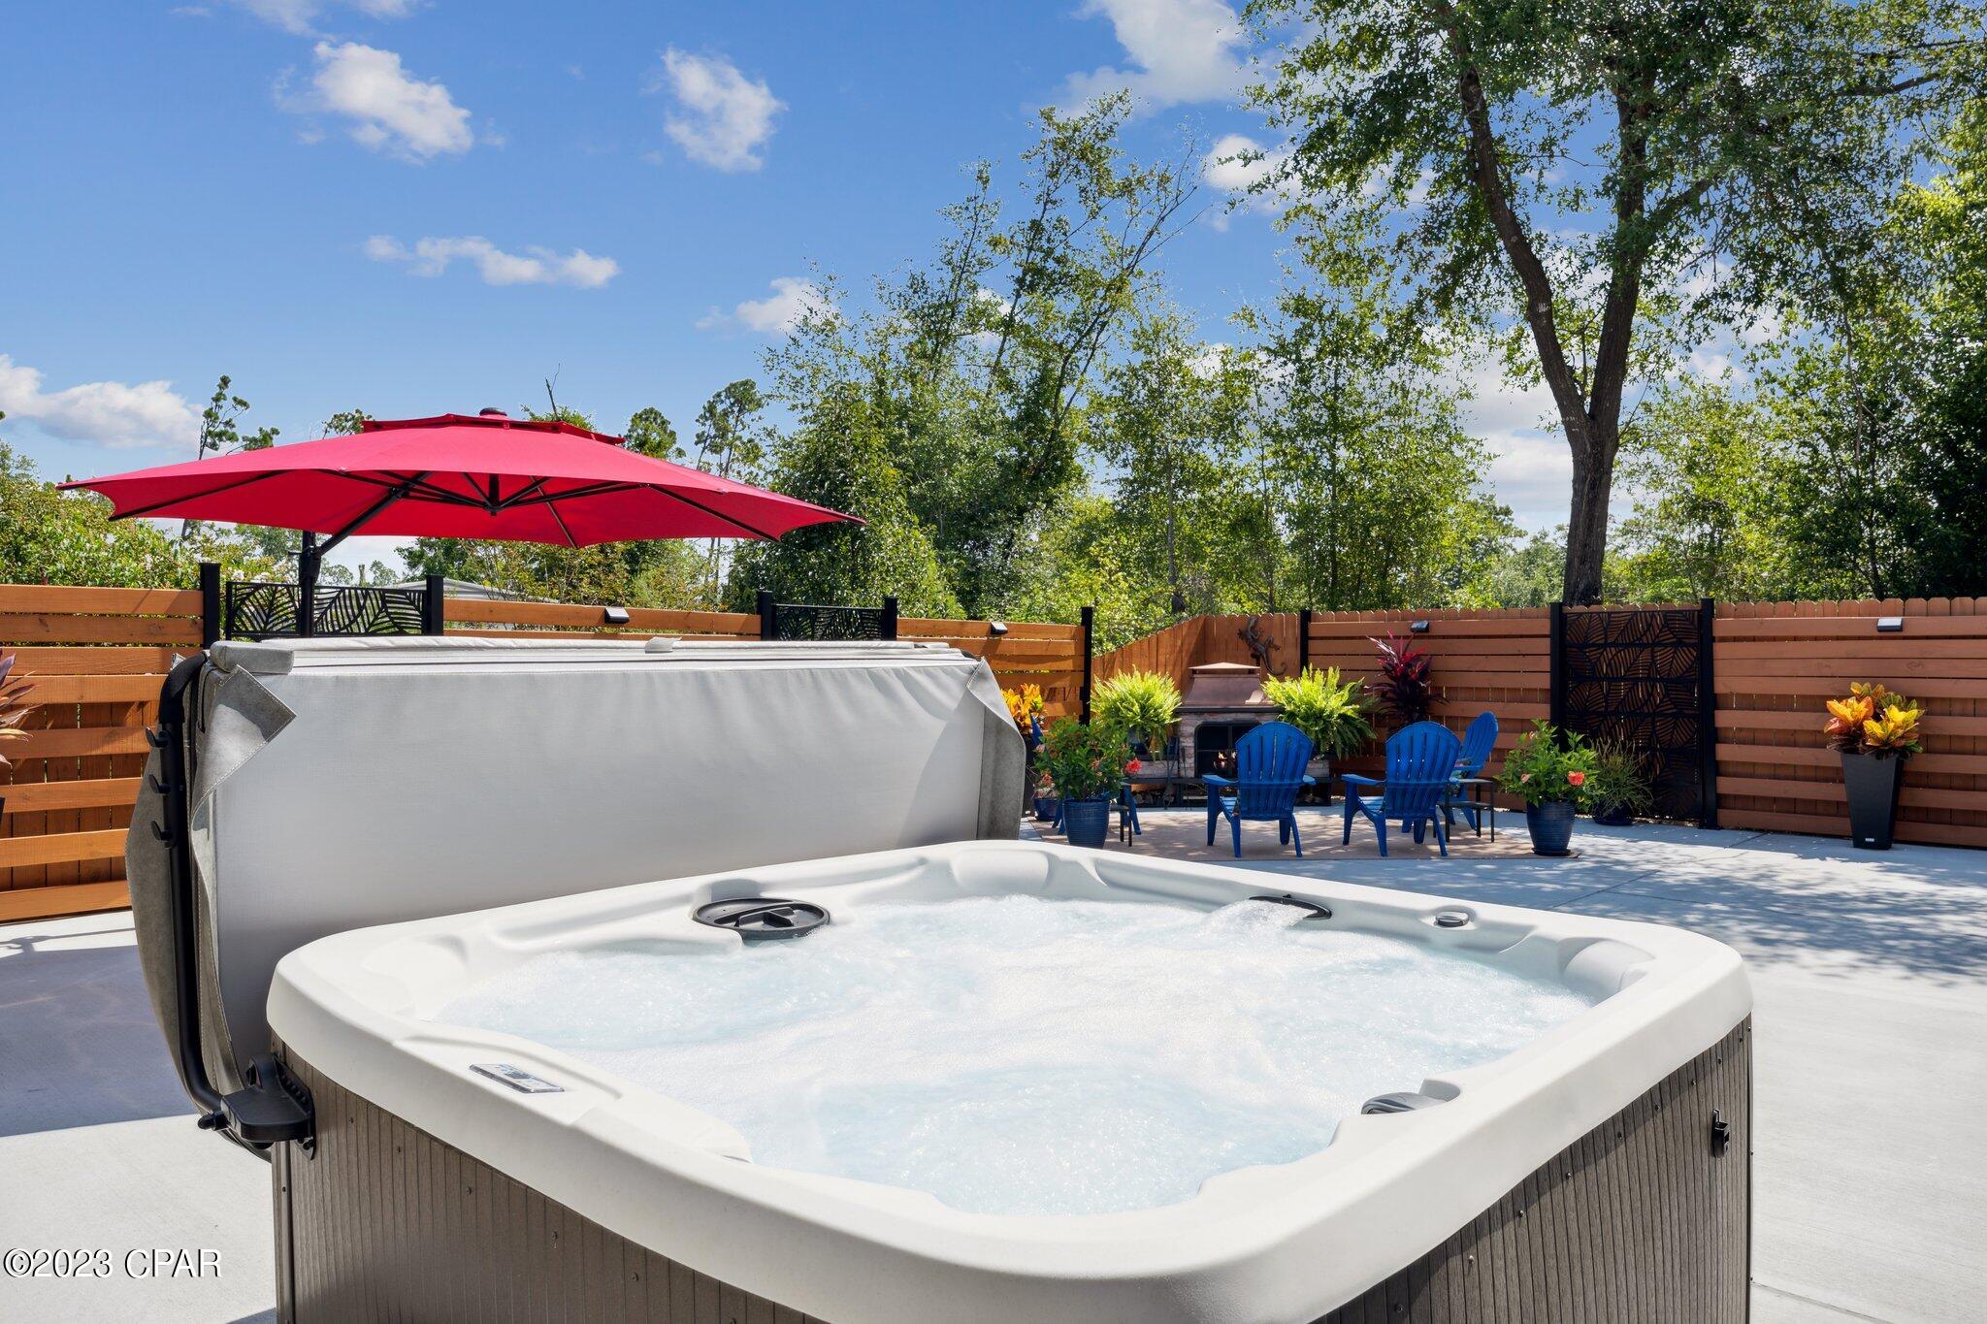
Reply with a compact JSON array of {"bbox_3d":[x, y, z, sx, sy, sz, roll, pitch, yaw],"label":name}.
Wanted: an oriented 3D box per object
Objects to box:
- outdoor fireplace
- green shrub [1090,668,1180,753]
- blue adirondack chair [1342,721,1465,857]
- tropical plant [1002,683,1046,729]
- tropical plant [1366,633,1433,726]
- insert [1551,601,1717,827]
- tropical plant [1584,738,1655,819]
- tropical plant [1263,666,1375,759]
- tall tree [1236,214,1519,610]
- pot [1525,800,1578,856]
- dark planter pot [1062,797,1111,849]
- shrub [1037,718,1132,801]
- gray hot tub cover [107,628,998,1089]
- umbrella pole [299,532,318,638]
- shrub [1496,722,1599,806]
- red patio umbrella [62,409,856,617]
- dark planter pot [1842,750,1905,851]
[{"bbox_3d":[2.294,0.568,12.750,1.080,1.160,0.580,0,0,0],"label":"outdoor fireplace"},{"bbox_3d":[1.364,0.467,12.650,0.860,0.790,0.820,0,0,0],"label":"green shrub"},{"bbox_3d":[2.975,0.905,9.650,0.750,0.945,0.860,0,0,-5],"label":"blue adirondack chair"},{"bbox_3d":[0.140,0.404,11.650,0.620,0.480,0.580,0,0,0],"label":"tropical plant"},{"bbox_3d":[3.747,0.172,12.200,0.610,0.860,0.600,0,0,0],"label":"tropical plant"},{"bbox_3d":[5.420,0.418,11.220,1.280,1.880,0.110,0,1,39],"label":"insert"},{"bbox_3d":[5.278,0.985,11.200,0.580,0.620,0.540,0,0,0],"label":"tropical plant"},{"bbox_3d":[3.082,0.485,12.550,1.020,0.880,0.920,0,0,0],"label":"tropical plant"},{"bbox_3d":[5.230,-2.348,18.000,3.700,7.300,3.600,0,0,0],"label":"tall tree"},{"bbox_3d":[4.018,1.187,9.530,0.360,0.375,0.360,0,0,0],"label":"pot"},{"bbox_3d":[0.686,1.190,9.750,0.340,0.370,0.340,0,0,0],"label":"dark planter pot"},{"bbox_3d":[0.680,0.710,9.700,0.680,0.630,0.640,0,0,0],"label":"shrub"},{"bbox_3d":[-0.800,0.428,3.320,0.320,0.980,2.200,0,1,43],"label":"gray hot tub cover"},{"bbox_3d":[-3.680,0.225,7.100,0.100,2.300,0.100,0,0,37],"label":"umbrella pole"},{"bbox_3d":[3.991,0.739,9.550,0.740,0.610,0.700,0,0,0],"label":"shrub"},{"bbox_3d":[-2.260,0.121,5.920,3.500,2.520,3.350,0,1,43],"label":"red patio umbrella"},{"bbox_3d":[6.480,1.005,9.760,0.380,0.700,0.380,0,1,40],"label":"dark planter pot"}]

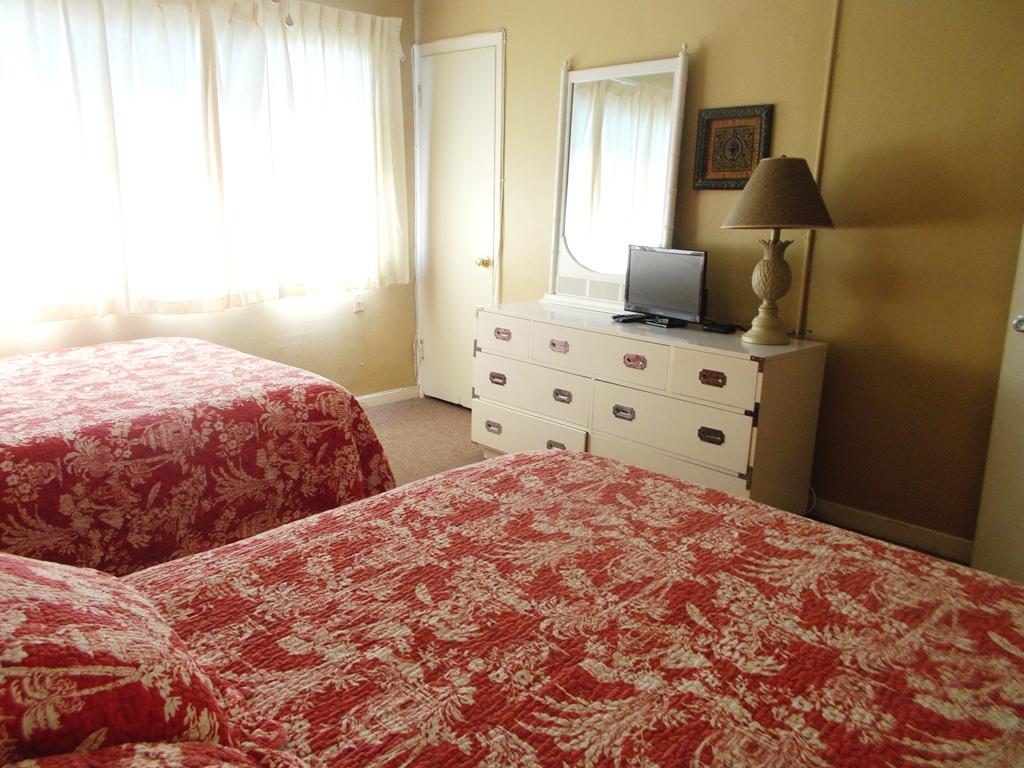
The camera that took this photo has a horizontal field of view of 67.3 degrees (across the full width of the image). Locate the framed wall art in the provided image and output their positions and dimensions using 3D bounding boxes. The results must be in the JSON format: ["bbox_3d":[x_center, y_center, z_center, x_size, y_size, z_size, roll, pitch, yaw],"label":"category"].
[{"bbox_3d":[0.921,-0.990,3.238,0.339,0.331,0.030,13,19,41],"label":"framed wall art"}]

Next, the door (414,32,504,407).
[{"bbox_3d":[-0.321,-0.871,4.488,0.706,2.106,0.060,13,19,41],"label":"door"}]

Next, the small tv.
[{"bbox_3d":[0.657,-0.421,3.315,0.150,0.322,0.440,-9,17,-34],"label":"small tv"}]

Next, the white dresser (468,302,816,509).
[{"bbox_3d":[0.500,0.106,3.424,0.439,0.758,1.562,-11,18,-41],"label":"white dresser"}]

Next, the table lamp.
[{"bbox_3d":[0.989,-0.498,2.888,0.418,0.684,0.418,-11,18,-41],"label":"table lamp"}]

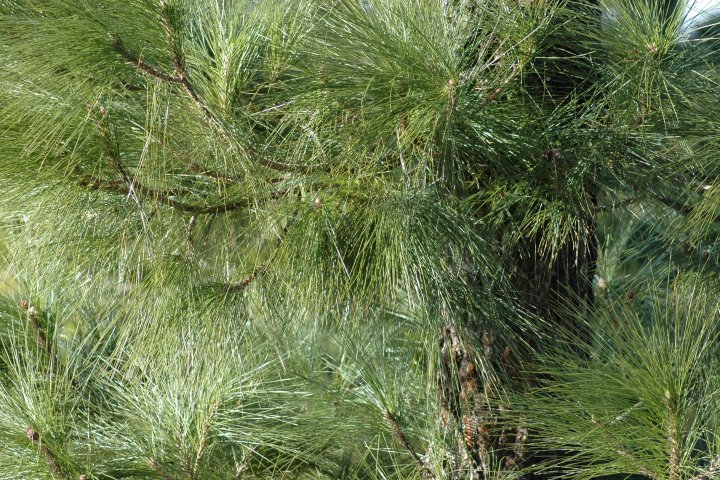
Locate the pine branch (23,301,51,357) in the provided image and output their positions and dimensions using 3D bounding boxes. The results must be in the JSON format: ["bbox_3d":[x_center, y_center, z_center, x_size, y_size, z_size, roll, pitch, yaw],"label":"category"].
[{"bbox_3d":[-0.624,0.175,6.500,0.025,0.120,0.025,-27,12,0],"label":"pine branch"}]

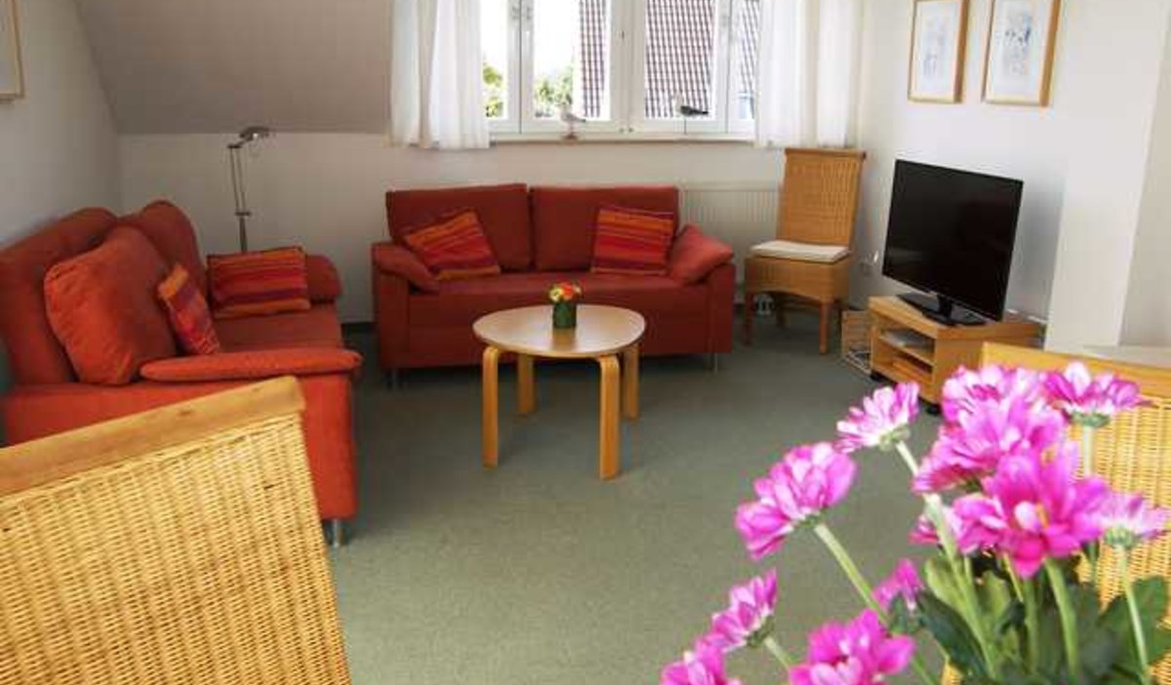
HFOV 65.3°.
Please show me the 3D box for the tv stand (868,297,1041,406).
[{"bbox_3d":[1.636,0.040,4.155,0.468,0.383,0.616,-2,14,-9],"label":"tv stand"}]

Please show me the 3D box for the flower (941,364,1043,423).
[{"bbox_3d":[0.280,0.036,0.630,0.070,0.042,0.062,8,18,24],"label":"flower"}]

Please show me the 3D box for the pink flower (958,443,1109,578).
[{"bbox_3d":[0.265,0.099,0.540,0.086,0.068,0.056,9,18,27],"label":"pink flower"}]

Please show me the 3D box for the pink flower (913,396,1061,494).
[{"bbox_3d":[0.248,0.065,0.560,0.080,0.046,0.080,-15,12,0],"label":"pink flower"}]

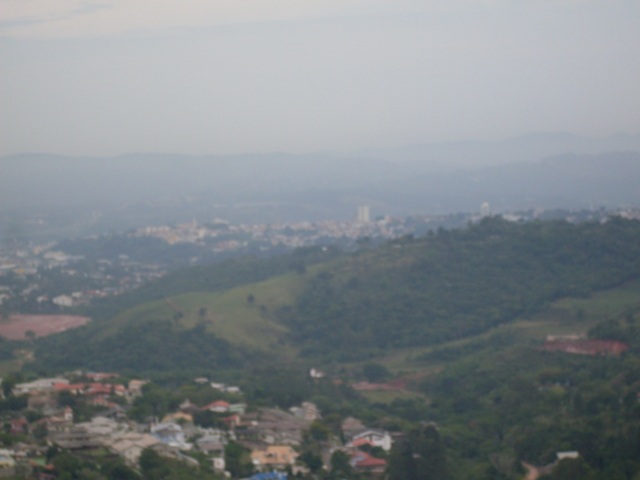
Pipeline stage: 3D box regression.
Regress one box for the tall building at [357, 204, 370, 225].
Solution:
[{"bbox_3d":[82.934,-48.394,4000.000,22.500,37.000,19.000,0,2,0],"label":"tall building"}]

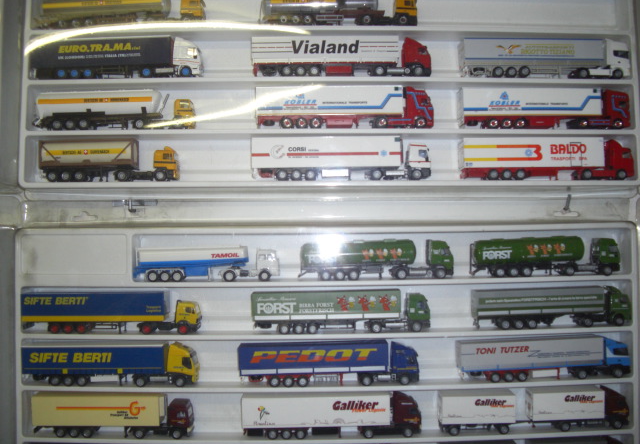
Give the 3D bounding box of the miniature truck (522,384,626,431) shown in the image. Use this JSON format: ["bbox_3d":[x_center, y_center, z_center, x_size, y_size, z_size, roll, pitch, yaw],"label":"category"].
[{"bbox_3d":[0.272,0.197,0.726,0.102,0.043,0.030,-1,-3,0],"label":"miniature truck"}]

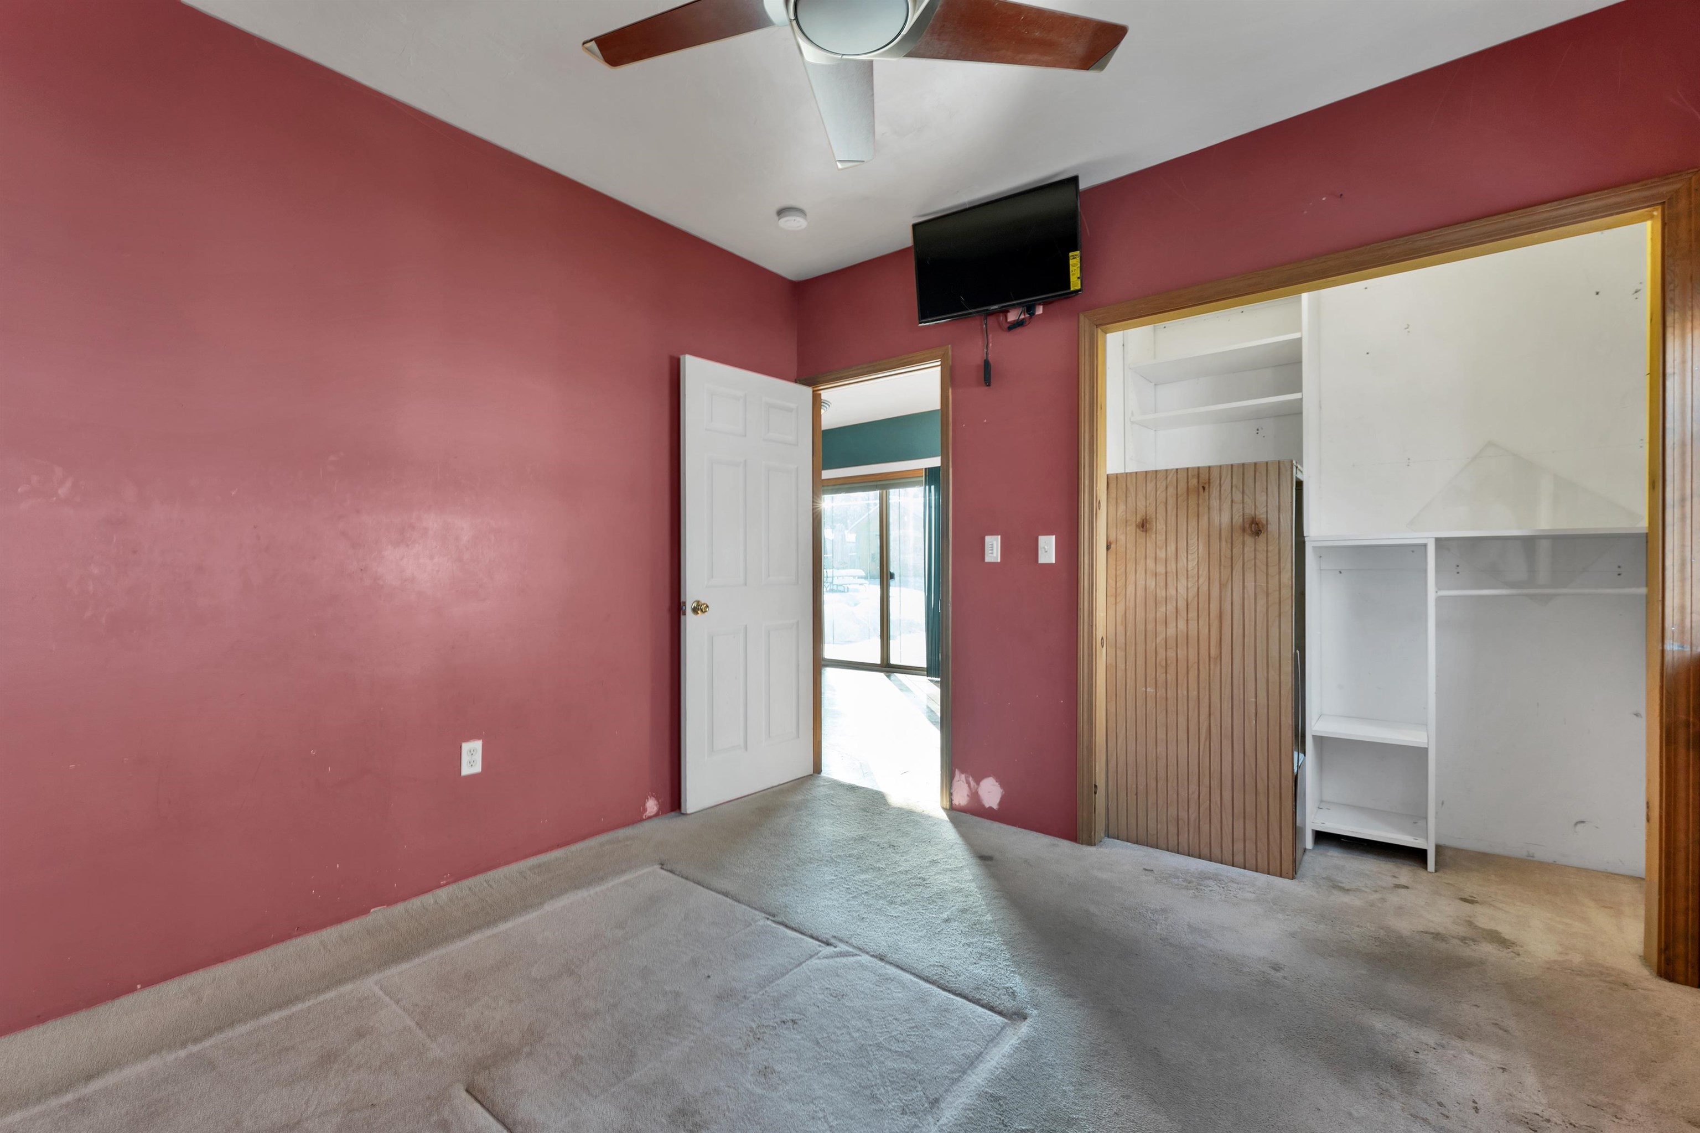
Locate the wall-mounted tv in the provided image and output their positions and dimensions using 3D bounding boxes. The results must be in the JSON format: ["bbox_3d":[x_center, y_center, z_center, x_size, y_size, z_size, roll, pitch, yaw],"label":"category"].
[{"bbox_3d":[0.608,-1.302,2.985,0.730,0.430,0.070,0,9,33],"label":"wall-mounted tv"}]

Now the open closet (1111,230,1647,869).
[{"bbox_3d":[1.905,0.060,2.690,1.600,2.100,0.820,0,0,39],"label":"open closet"}]

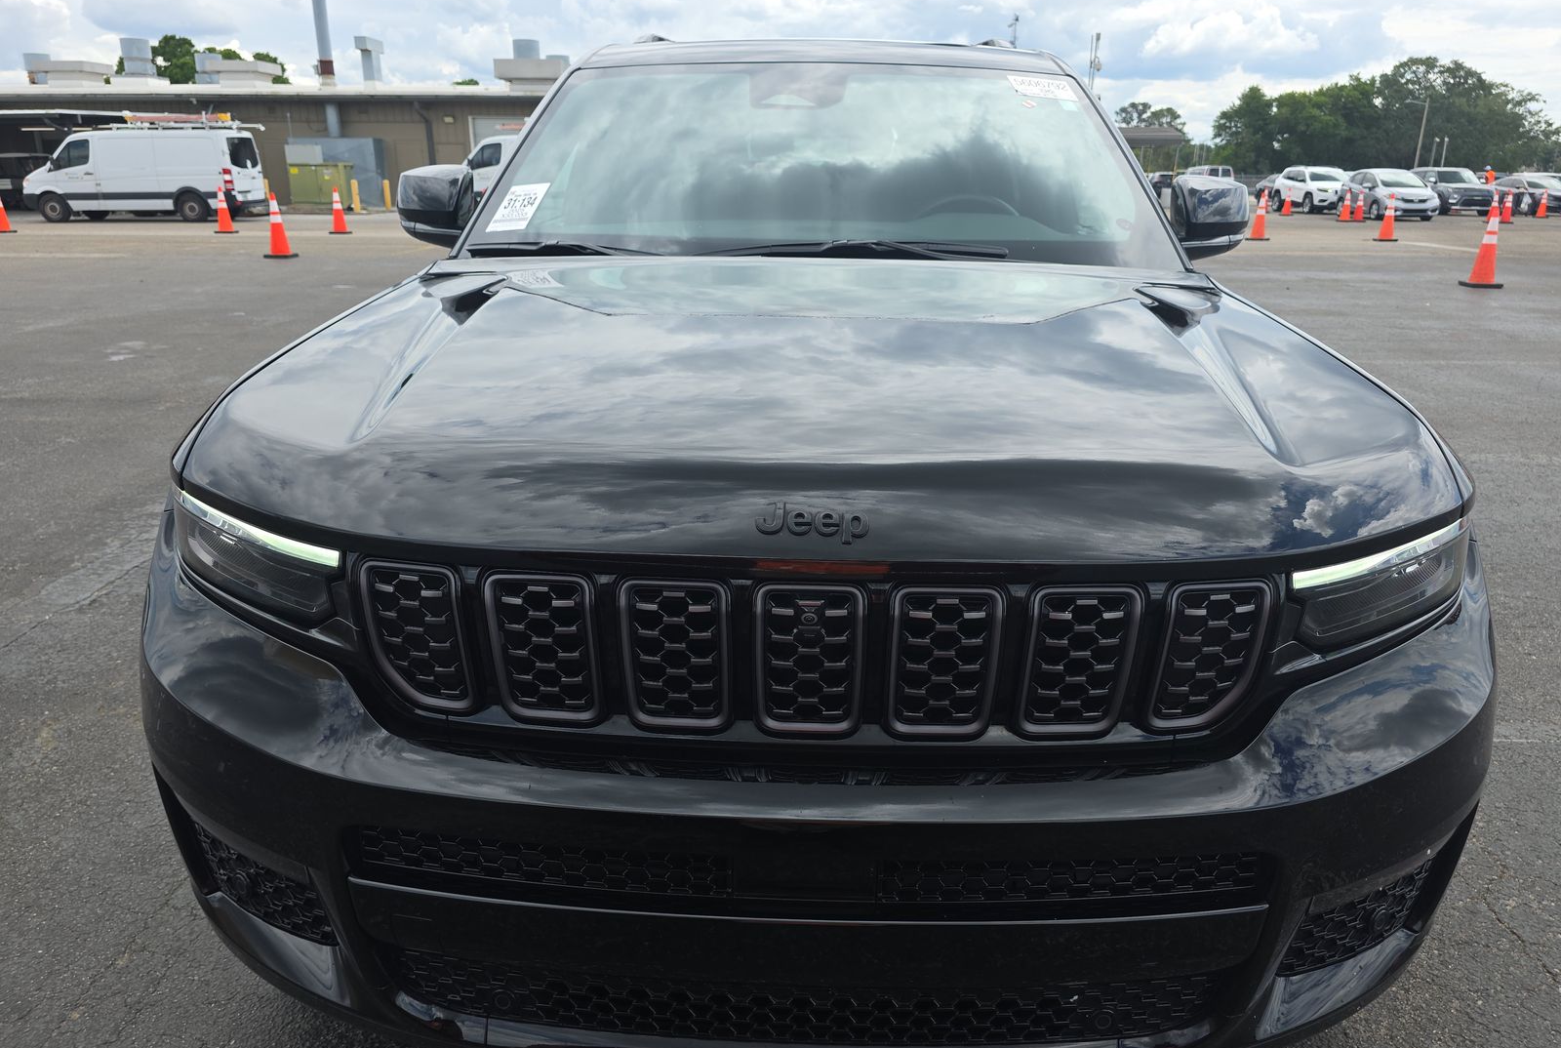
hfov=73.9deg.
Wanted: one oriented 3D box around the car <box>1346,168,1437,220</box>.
[{"bbox_3d":[19.400,-10.586,33.200,1.720,1.520,4.150,2,19,4],"label":"car"}]

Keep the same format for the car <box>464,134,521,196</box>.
[{"bbox_3d":[-7.500,-10.700,31.800,5.900,2.500,2.030,0,19,-2],"label":"car"}]

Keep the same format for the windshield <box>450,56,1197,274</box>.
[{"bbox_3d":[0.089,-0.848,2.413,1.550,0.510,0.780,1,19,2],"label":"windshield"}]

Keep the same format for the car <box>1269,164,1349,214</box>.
[{"bbox_3d":[20.400,-12.699,39.300,1.870,1.680,4.620,1,19,2],"label":"car"}]

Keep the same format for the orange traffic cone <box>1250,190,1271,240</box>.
[{"bbox_3d":[9.531,-6.094,20.552,0.430,0.920,0.430,0,19,0],"label":"orange traffic cone"}]

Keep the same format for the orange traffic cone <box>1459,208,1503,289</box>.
[{"bbox_3d":[8.633,-3.370,12.610,0.370,0.920,0.370,0,19,0],"label":"orange traffic cone"}]

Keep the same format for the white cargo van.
[{"bbox_3d":[-17.750,-9.721,28.600,5.900,2.600,2.050,0,19,-2],"label":"white cargo van"}]

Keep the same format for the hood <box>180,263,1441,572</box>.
[{"bbox_3d":[0.055,-0.264,1.649,1.740,0.260,1.270,1,19,2],"label":"hood"}]

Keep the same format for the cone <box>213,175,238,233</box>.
[{"bbox_3d":[-11.683,-6.569,21.752,0.430,0.920,0.430,0,19,0],"label":"cone"}]

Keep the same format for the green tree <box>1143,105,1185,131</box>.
[{"bbox_3d":[46.223,-45.581,125.000,5.000,9.200,5.000,0,19,0],"label":"green tree"}]

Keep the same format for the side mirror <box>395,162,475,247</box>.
[{"bbox_3d":[-0.860,-0.832,2.663,0.250,0.200,0.170,1,19,2],"label":"side mirror"}]

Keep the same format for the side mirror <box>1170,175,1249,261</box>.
[{"bbox_3d":[1.060,-0.757,2.580,0.215,0.205,0.150,1,19,3],"label":"side mirror"}]

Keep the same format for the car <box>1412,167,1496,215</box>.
[{"bbox_3d":[25.800,-12.850,40.000,1.900,1.690,4.750,2,19,5],"label":"car"}]

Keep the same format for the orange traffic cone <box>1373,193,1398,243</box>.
[{"bbox_3d":[12.783,-6.425,21.747,0.370,0.920,0.370,0,19,0],"label":"orange traffic cone"}]

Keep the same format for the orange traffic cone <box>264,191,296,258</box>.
[{"bbox_3d":[-7.618,-4.532,15.707,0.370,0.920,0.370,0,19,0],"label":"orange traffic cone"}]

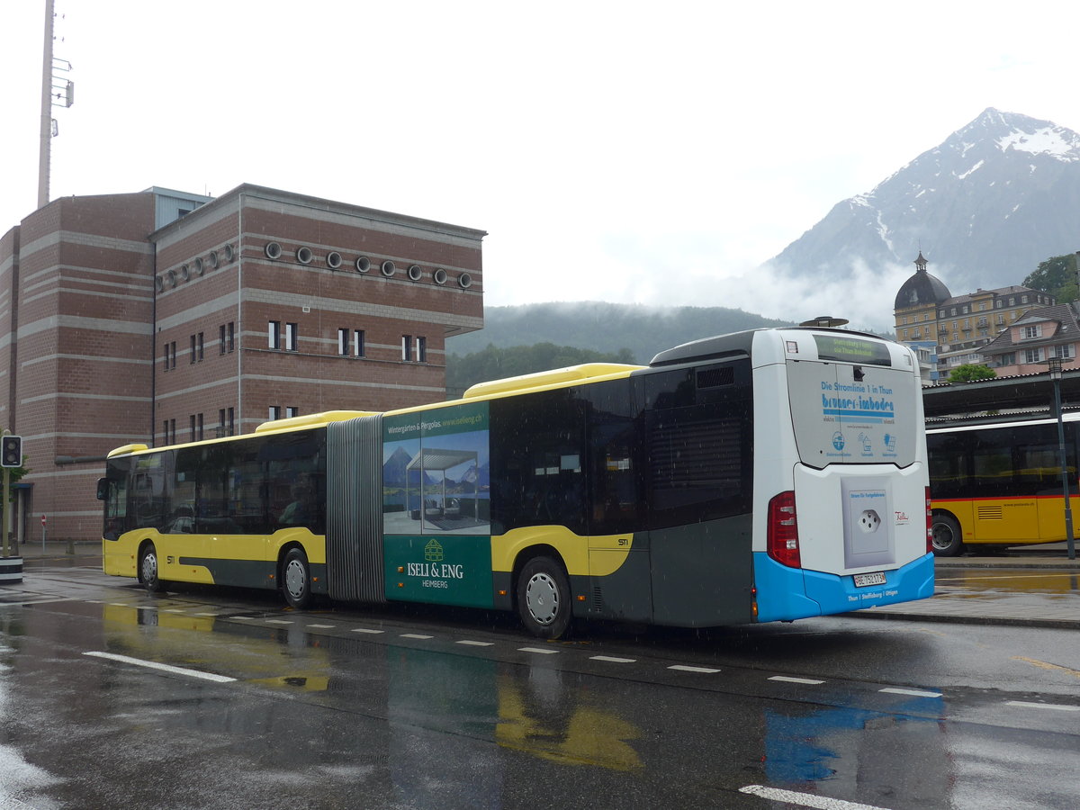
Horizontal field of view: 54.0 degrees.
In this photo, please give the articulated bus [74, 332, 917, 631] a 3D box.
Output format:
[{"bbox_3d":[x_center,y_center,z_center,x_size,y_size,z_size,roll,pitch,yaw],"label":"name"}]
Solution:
[{"bbox_3d":[-2.684,1.622,16.896,2.630,3.080,18.188,4,-8,-40],"label":"articulated bus"}]

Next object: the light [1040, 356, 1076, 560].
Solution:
[{"bbox_3d":[10.090,1.000,20.400,0.740,3.920,0.740,-1,-6,0],"label":"light"}]

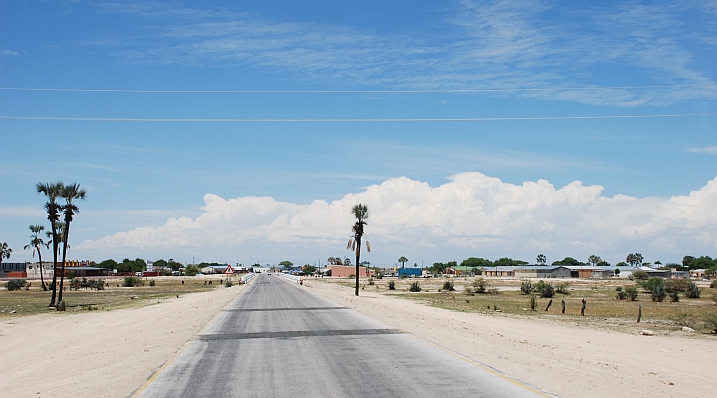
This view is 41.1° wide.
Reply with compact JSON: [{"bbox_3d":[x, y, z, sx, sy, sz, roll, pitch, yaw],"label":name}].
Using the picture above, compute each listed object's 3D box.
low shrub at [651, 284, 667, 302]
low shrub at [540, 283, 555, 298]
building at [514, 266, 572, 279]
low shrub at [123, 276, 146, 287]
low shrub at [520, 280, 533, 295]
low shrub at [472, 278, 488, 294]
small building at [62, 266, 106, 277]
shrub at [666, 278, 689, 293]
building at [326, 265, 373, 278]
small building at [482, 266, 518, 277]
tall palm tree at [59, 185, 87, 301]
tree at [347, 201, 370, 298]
[{"bbox_3d":[21.904,6.887,70.255,1.131,1.313,1.074,0,-4,0],"label":"low shrub"},{"bbox_3d":[13.822,6.721,70.000,1.024,1.009,1.150,0,-4,0],"label":"low shrub"},{"bbox_3d":[58.078,22.949,300.500,17.875,3.637,11.000,0,-4,-3],"label":"building"},{"bbox_3d":[-30.104,11.106,129.178,2.905,1.580,2.760,0,-4,0],"label":"low shrub"},{"bbox_3d":[15.747,8.324,89.934,1.141,1.347,1.084,0,-4,0],"label":"low shrub"},{"bbox_3d":[10.324,7.341,81.000,1.354,1.312,1.300,0,-4,0],"label":"low shrub"},{"bbox_3d":[-83.626,22.048,289.500,14.589,3.216,9.000,0,-4,-3],"label":"small building"},{"bbox_3d":[32.186,8.831,97.613,2.275,1.466,2.162,0,-4,0],"label":"shrub"},{"bbox_3d":[-3.079,23.588,311.883,14.000,3.600,14.000,0,-4,-6],"label":"building"},{"bbox_3d":[45.517,23.566,309.000,10.834,3.505,8.000,0,-4,-3],"label":"small building"},{"bbox_3d":[-14.966,2.455,50.000,1.515,6.529,1.500,0,-4,0],"label":"tall palm tree"},{"bbox_3d":[0.018,3.764,70.500,1.731,6.791,1.700,0,-4,0],"label":"tree"}]

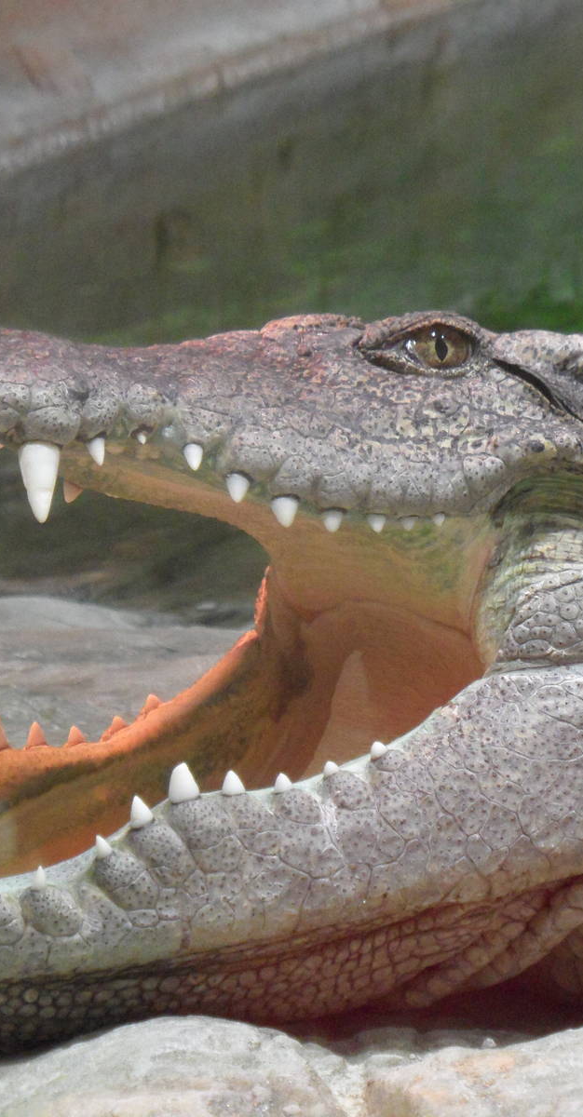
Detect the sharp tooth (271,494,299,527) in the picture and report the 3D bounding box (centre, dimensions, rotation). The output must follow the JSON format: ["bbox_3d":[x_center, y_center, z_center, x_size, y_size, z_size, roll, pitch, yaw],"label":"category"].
[{"bbox_3d":[-0.003,-0.021,1.900,0.012,0.014,0.011,0,10,0],"label":"sharp tooth"}]

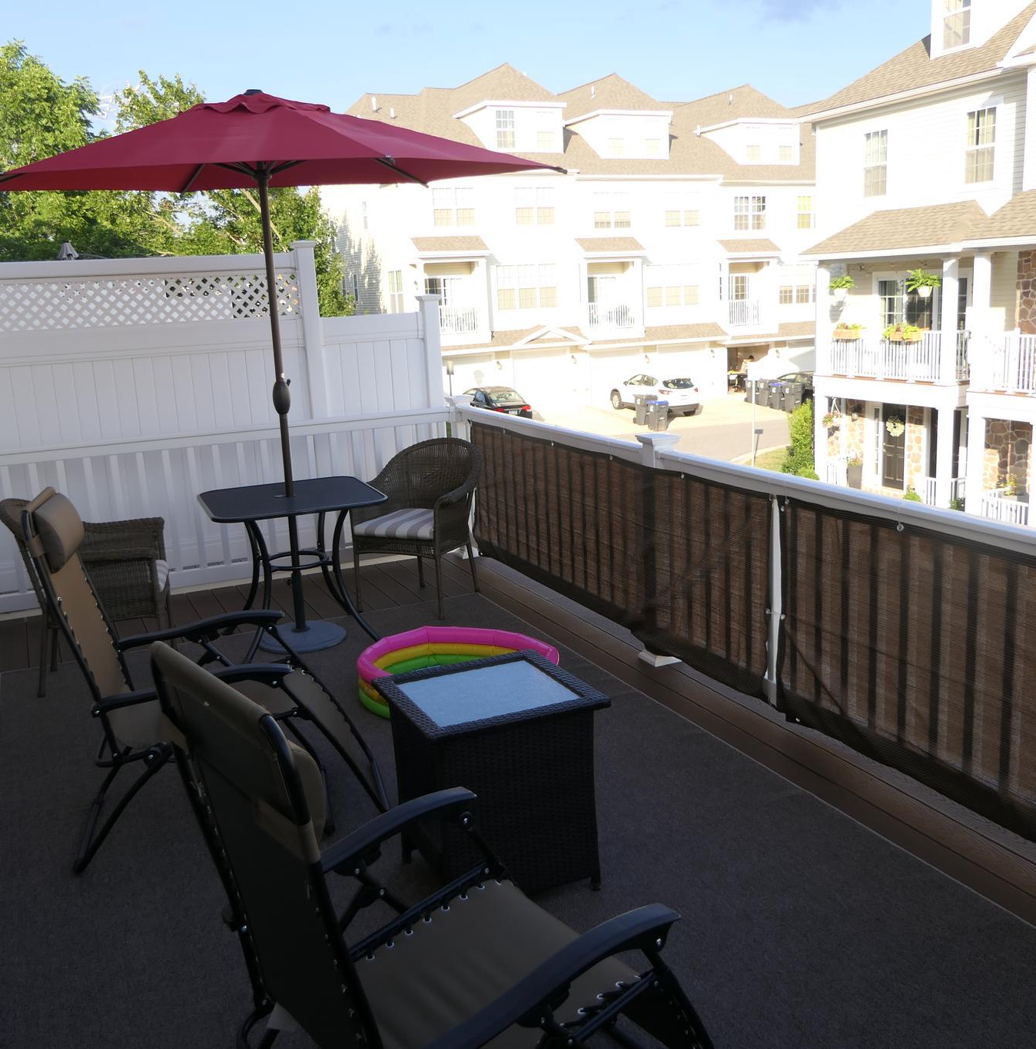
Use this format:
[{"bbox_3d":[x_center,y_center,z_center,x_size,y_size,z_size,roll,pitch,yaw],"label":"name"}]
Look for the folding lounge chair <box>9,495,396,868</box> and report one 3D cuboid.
[{"bbox_3d":[-0.977,0.395,3.500,0.990,1.150,0.680,-5,13,-10],"label":"folding lounge chair"}]

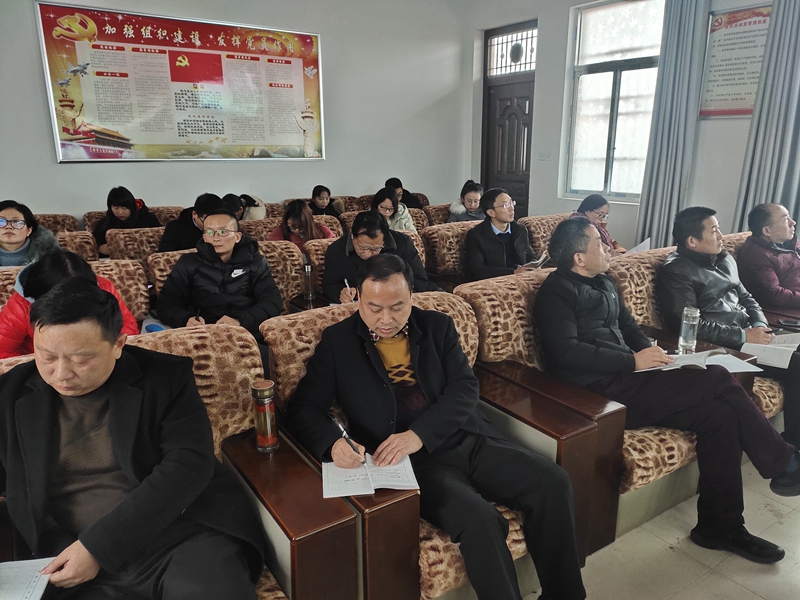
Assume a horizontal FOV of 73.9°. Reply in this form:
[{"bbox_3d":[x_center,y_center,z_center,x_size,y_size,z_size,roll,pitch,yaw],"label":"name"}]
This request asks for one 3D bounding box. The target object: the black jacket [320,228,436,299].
[{"bbox_3d":[-0.138,-0.211,3.146,0.660,0.620,0.500,-6,16,-21],"label":"black jacket"}]

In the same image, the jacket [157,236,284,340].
[{"bbox_3d":[-0.917,-0.034,2.910,0.630,0.560,0.440,-10,19,-31],"label":"jacket"}]

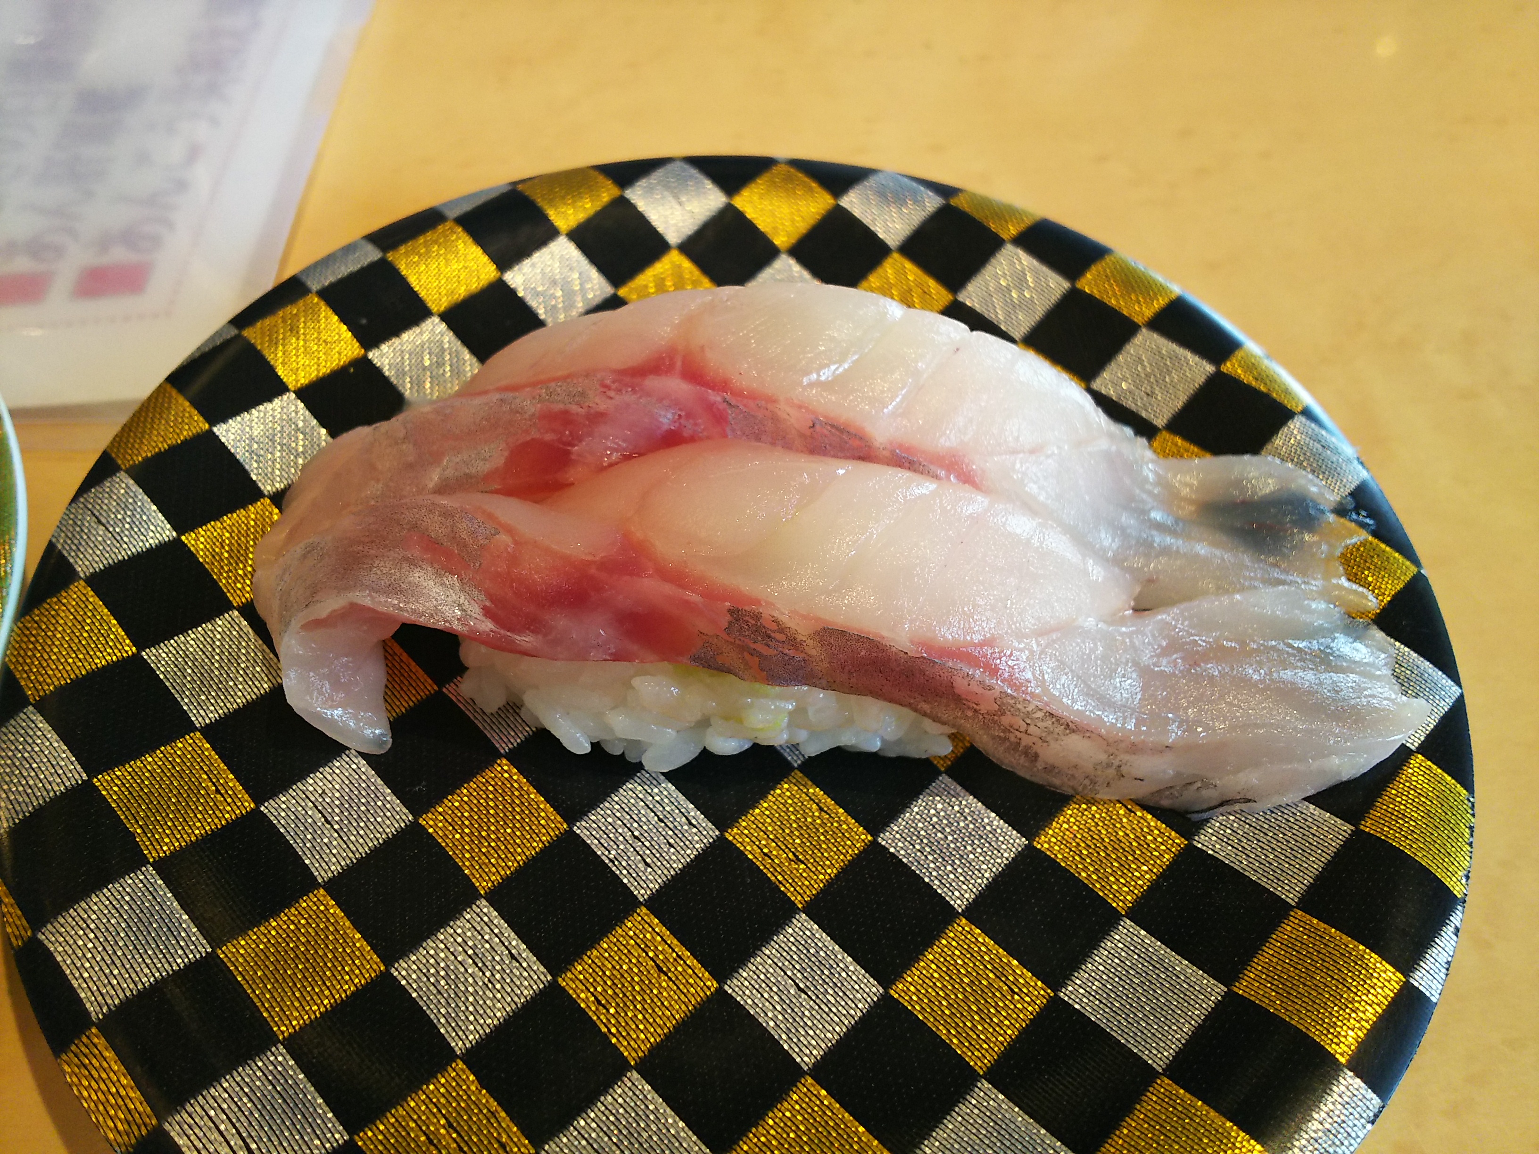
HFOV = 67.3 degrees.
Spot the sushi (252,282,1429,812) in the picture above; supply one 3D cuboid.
[{"bbox_3d":[0.010,-0.007,0.123,0.116,0.032,0.054,5,55,0],"label":"sushi"}]

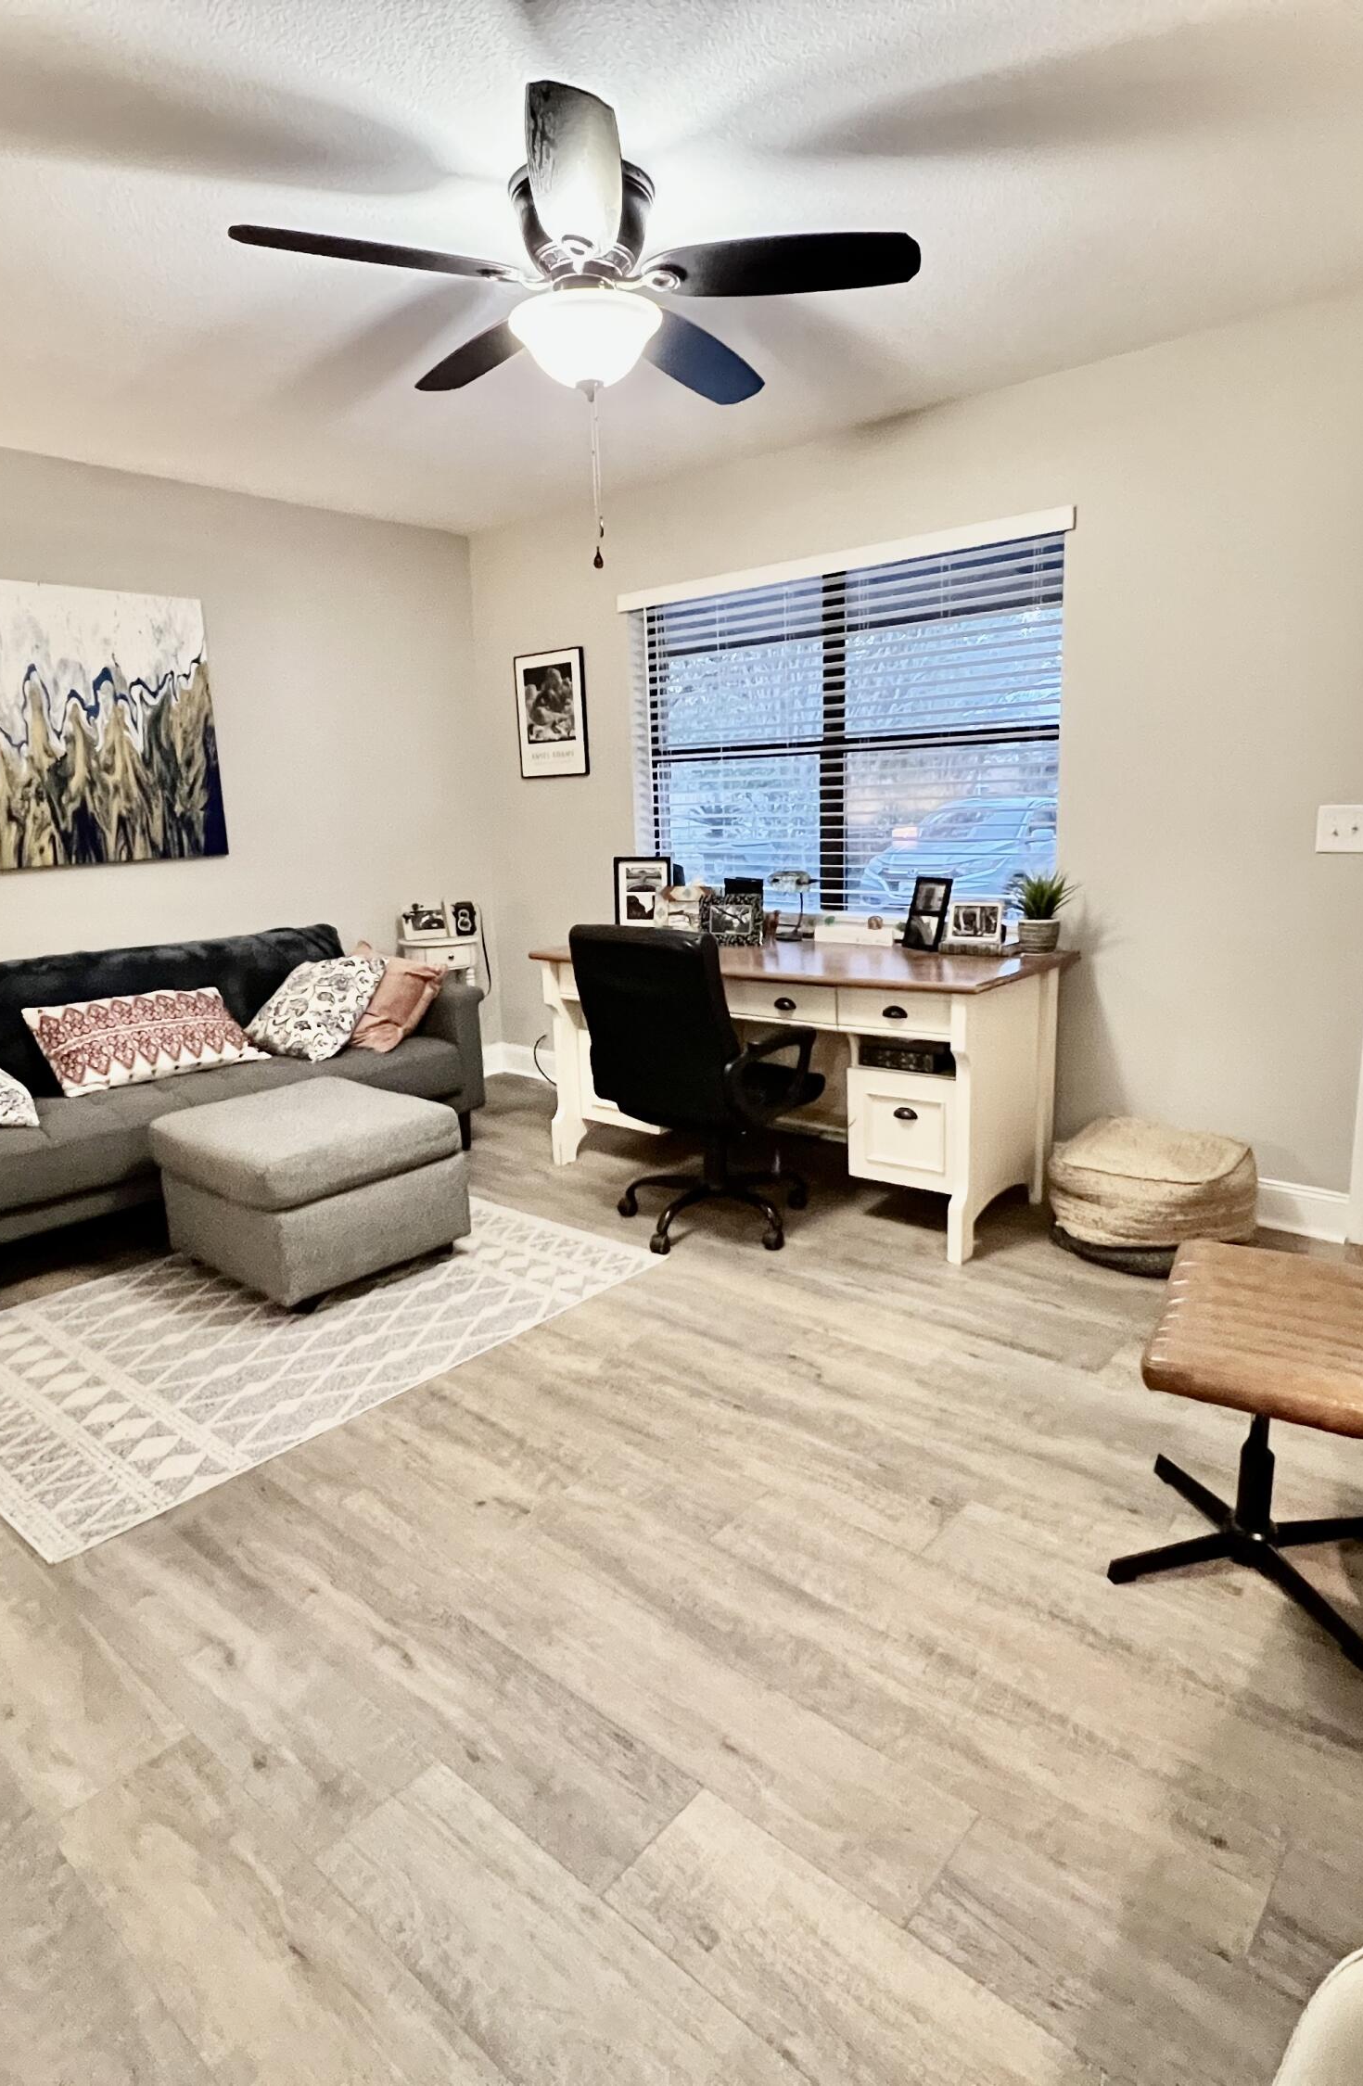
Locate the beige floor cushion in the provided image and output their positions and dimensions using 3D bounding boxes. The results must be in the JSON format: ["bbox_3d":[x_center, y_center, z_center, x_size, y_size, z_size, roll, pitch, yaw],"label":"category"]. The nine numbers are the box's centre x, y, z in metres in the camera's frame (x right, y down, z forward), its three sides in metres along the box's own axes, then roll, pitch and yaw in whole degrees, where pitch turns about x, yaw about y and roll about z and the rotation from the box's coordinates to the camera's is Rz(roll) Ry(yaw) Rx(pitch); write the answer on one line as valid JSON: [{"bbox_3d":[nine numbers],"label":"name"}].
[{"bbox_3d":[1.270,0.395,2.823,0.480,0.290,0.480,8,15,37],"label":"beige floor cushion"}]

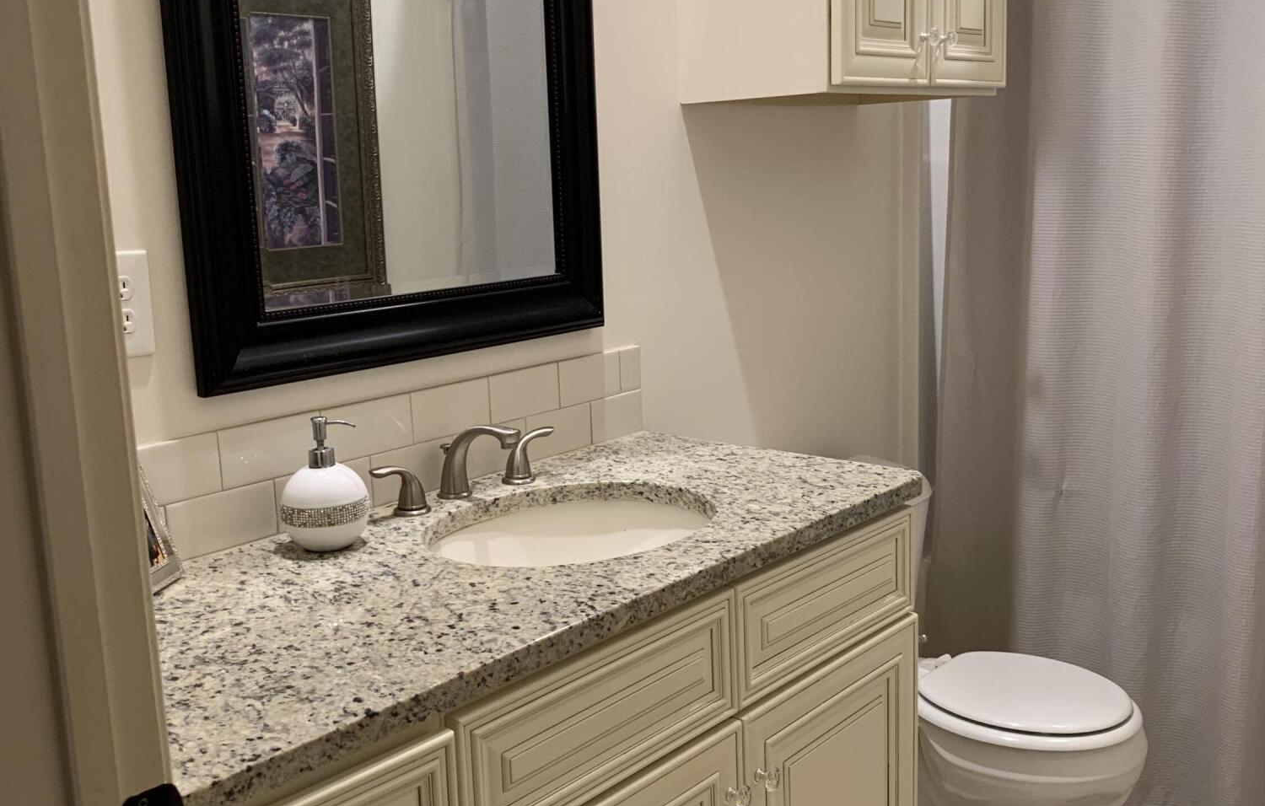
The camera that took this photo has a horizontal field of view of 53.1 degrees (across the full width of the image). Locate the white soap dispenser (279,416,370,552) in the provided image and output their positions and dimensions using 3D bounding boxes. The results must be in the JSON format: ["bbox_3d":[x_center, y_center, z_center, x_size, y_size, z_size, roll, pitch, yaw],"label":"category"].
[{"bbox_3d":[-0.390,0.100,1.599,0.114,0.167,0.112,-1,11,3],"label":"white soap dispenser"}]

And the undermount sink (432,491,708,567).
[{"bbox_3d":[-0.080,0.254,1.714,0.365,0.155,0.435,7,14,40],"label":"undermount sink"}]

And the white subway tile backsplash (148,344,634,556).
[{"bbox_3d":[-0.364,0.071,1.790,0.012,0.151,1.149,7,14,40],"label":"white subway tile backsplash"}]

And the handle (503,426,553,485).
[{"bbox_3d":[-0.159,0.077,1.926,0.052,0.072,0.101,7,14,40],"label":"handle"}]

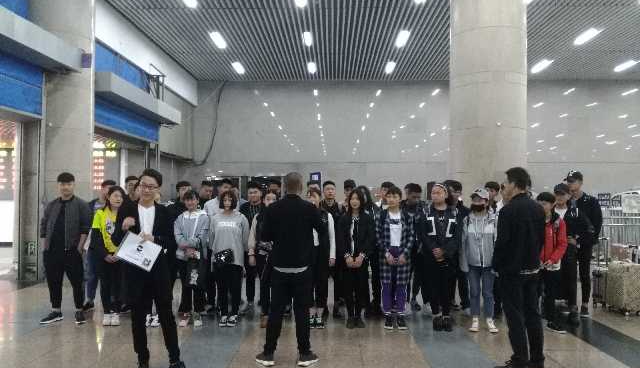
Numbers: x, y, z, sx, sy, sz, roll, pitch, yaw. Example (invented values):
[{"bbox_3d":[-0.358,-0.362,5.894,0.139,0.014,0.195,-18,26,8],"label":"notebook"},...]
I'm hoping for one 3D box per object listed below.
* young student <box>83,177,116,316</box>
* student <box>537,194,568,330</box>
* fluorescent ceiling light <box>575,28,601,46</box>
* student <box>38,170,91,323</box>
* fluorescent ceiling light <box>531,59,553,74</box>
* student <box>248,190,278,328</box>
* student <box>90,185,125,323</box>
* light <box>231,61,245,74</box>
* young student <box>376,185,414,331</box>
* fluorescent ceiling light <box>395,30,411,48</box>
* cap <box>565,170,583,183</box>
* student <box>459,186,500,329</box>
[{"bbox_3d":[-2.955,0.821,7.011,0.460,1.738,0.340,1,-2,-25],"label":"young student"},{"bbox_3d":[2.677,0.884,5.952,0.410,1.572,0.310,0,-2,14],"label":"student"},{"bbox_3d":[7.583,-4.163,14.715,0.280,0.100,1.350,0,-1,1],"label":"fluorescent ceiling light"},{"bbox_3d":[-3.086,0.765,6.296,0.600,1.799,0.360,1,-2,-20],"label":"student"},{"bbox_3d":[7.149,-3.801,16.746,0.250,0.110,1.220,0,-2,1],"label":"fluorescent ceiling light"},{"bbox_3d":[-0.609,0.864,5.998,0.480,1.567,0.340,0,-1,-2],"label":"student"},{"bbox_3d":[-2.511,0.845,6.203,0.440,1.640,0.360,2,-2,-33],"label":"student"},{"bbox_3d":[-2.919,-4.078,18.255,0.280,0.100,1.350,0,-1,1],"label":"light"},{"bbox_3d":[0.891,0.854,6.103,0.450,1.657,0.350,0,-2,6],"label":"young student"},{"bbox_3d":[2.263,-3.960,14.168,0.270,0.090,1.270,0,-2,1],"label":"fluorescent ceiling light"},{"bbox_3d":[3.216,-0.089,6.580,0.180,0.140,0.250,-2,15,45],"label":"cap"},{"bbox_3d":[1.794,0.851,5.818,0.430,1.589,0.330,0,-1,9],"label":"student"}]

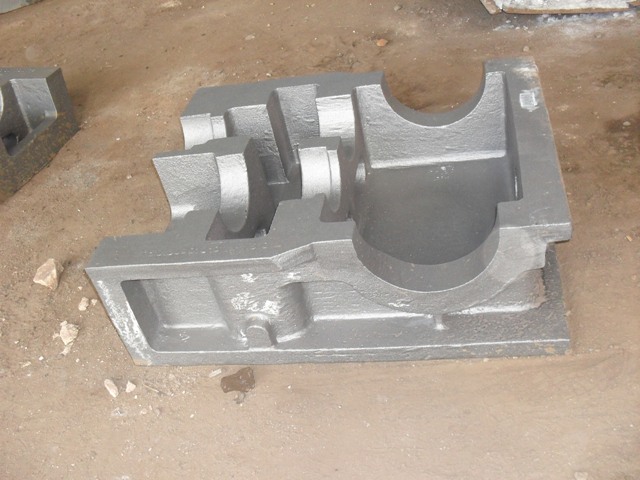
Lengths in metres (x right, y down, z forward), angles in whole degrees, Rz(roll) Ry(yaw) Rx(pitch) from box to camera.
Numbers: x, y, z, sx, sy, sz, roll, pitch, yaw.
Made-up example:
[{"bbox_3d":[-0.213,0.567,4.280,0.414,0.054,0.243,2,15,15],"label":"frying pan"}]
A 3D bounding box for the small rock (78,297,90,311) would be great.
[{"bbox_3d":[-0.630,0.170,1.880,0.026,0.021,0.030,-14,38,0],"label":"small rock"}]

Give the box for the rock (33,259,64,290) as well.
[{"bbox_3d":[-0.765,0.097,1.981,0.075,0.058,0.064,-14,38,0],"label":"rock"}]

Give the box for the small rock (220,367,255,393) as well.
[{"bbox_3d":[-0.183,0.309,1.557,0.072,0.030,0.046,-14,38,0],"label":"small rock"}]

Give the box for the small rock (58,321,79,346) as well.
[{"bbox_3d":[-0.640,0.238,1.788,0.044,0.034,0.050,-14,38,0],"label":"small rock"}]

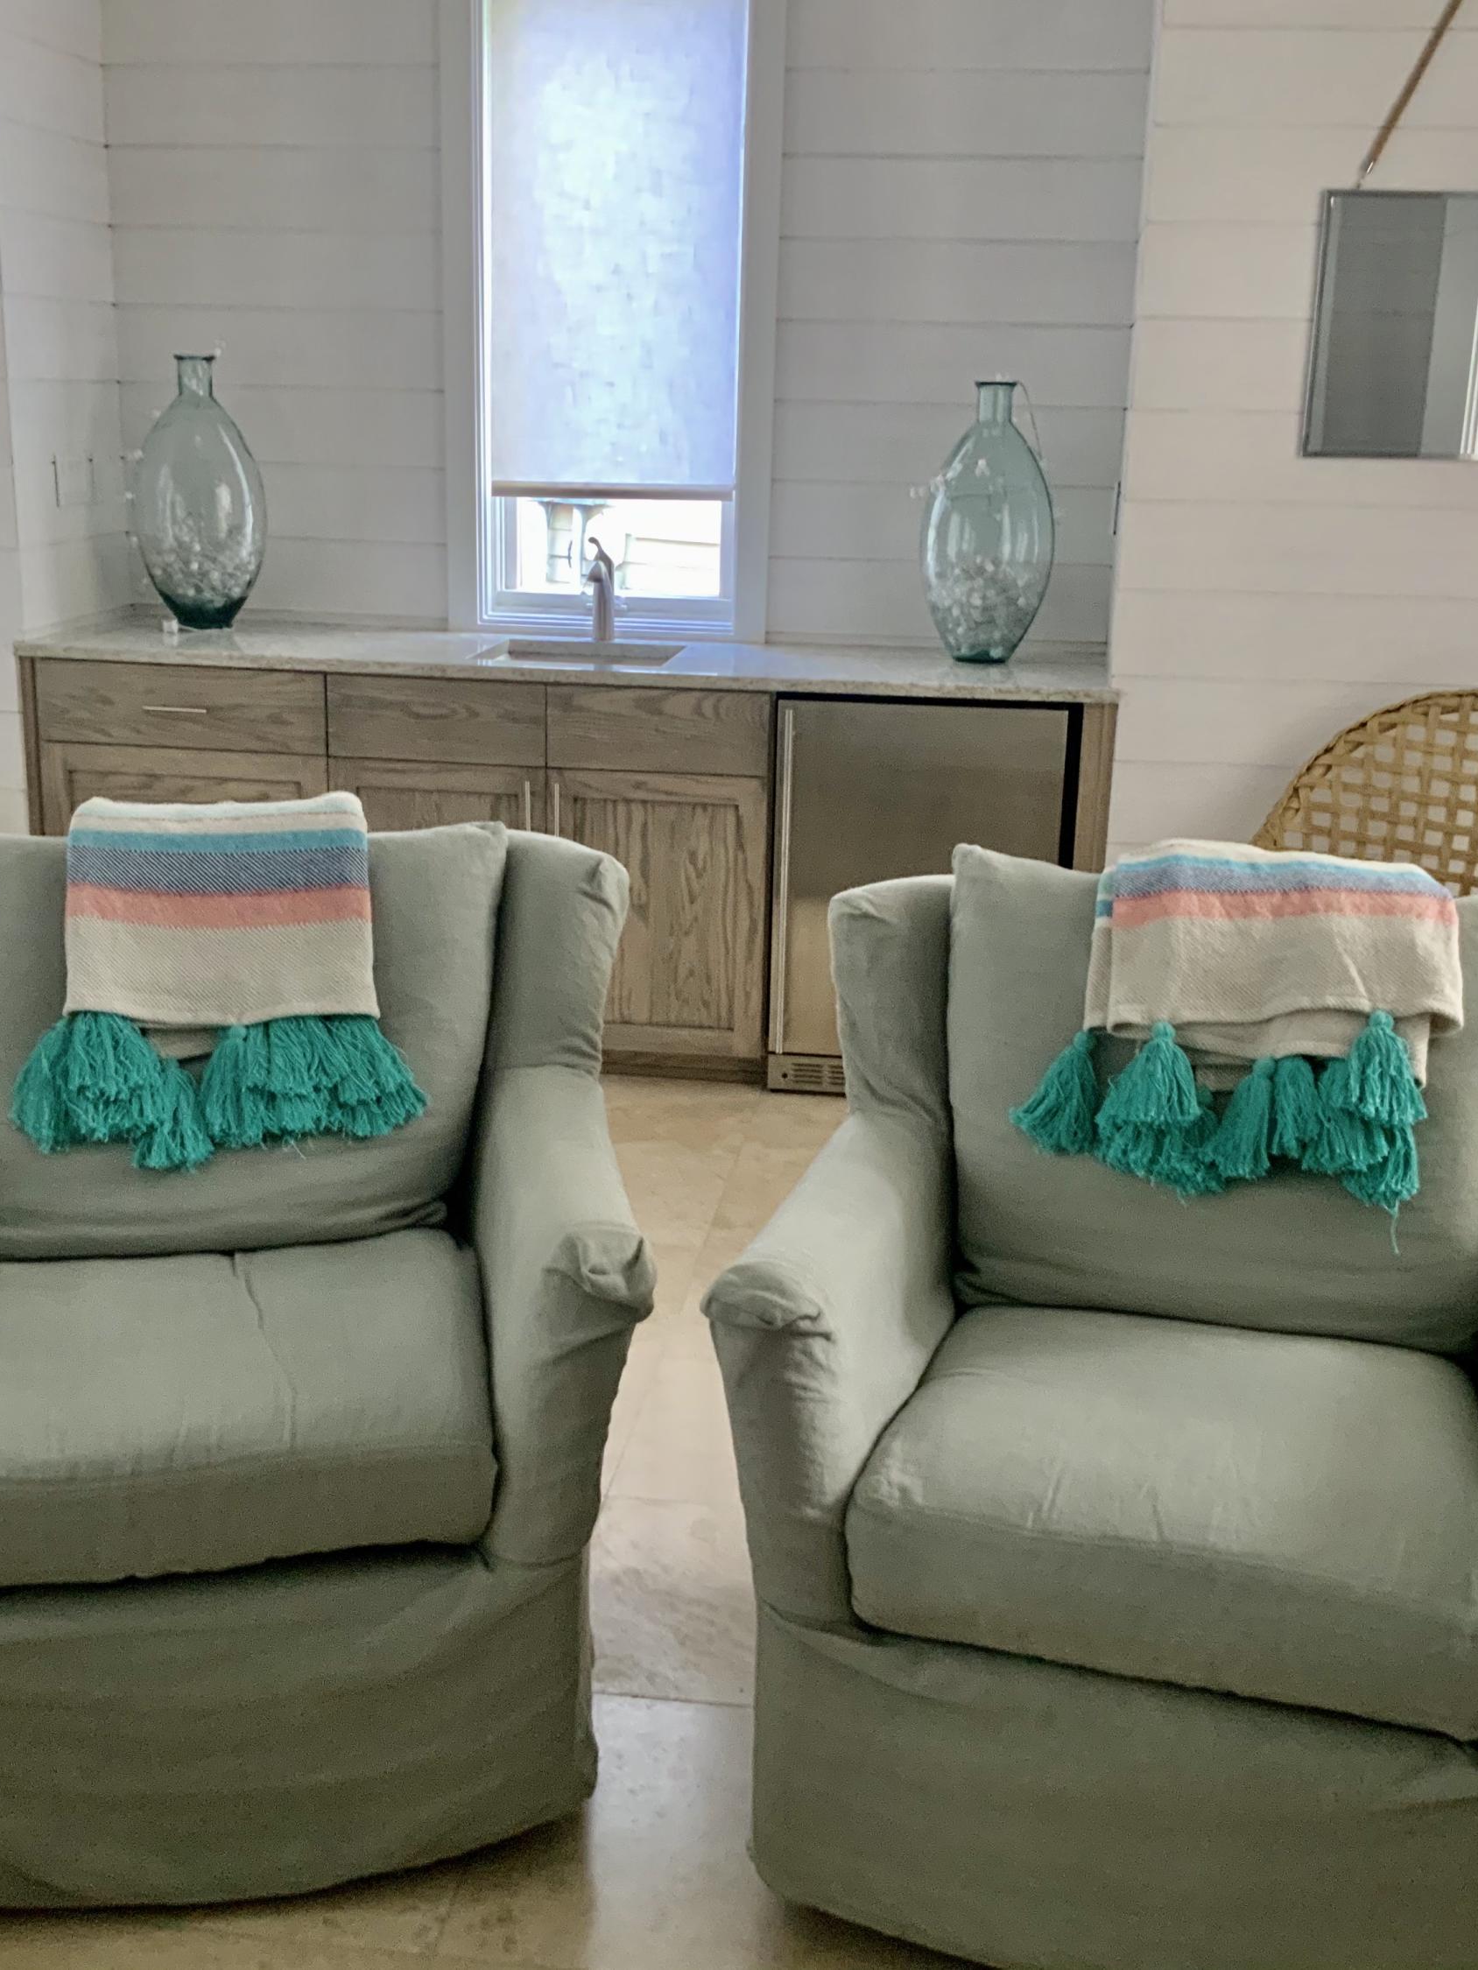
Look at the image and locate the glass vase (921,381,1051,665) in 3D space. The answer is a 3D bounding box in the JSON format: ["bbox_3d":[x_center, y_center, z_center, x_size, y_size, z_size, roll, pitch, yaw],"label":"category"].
[{"bbox_3d":[0.540,-0.992,4.725,0.290,0.583,0.290,3,15,7],"label":"glass vase"}]

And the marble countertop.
[{"bbox_3d":[-0.344,-0.719,4.795,2.290,0.028,0.630,3,15,7],"label":"marble countertop"}]

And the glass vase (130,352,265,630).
[{"bbox_3d":[-1.199,-1.102,4.948,0.298,0.590,0.298,3,15,7],"label":"glass vase"}]

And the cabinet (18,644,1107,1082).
[{"bbox_3d":[-0.352,-0.295,4.920,2.290,0.889,0.600,3,15,7],"label":"cabinet"}]

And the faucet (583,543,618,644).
[{"bbox_3d":[-0.312,-0.865,4.862,0.060,0.225,0.190,3,15,7],"label":"faucet"}]

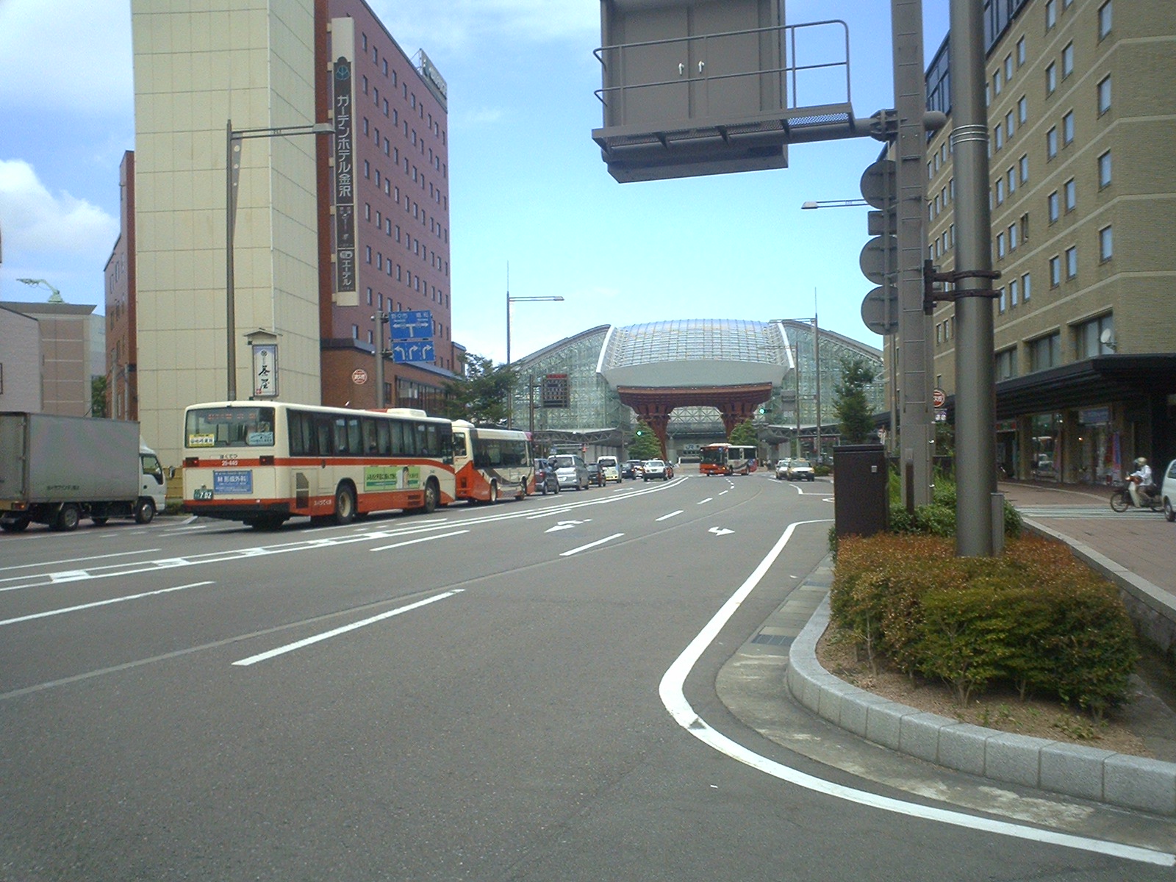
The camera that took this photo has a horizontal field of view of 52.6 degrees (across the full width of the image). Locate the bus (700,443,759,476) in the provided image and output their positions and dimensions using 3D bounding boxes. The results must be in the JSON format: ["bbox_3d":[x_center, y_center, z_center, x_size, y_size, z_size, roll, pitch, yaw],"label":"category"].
[{"bbox_3d":[13.775,1.789,115.531,2.350,3.020,9.000,-2,-1,28],"label":"bus"}]

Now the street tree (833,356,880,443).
[{"bbox_3d":[13.825,-1.026,60.942,2.050,6.575,2.050,-1,-1,0],"label":"street tree"}]

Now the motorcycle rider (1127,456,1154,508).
[{"bbox_3d":[14.792,1.093,31.800,0.680,1.360,0.520,-1,-1,-5],"label":"motorcycle rider"}]

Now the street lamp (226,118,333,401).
[{"bbox_3d":[-9.002,-3.716,34.943,3.380,11.850,0.400,-1,-1,13],"label":"street lamp"}]

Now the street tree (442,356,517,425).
[{"bbox_3d":[-5.602,-0.928,61.937,4.000,7.200,4.000,-1,-1,9],"label":"street tree"}]

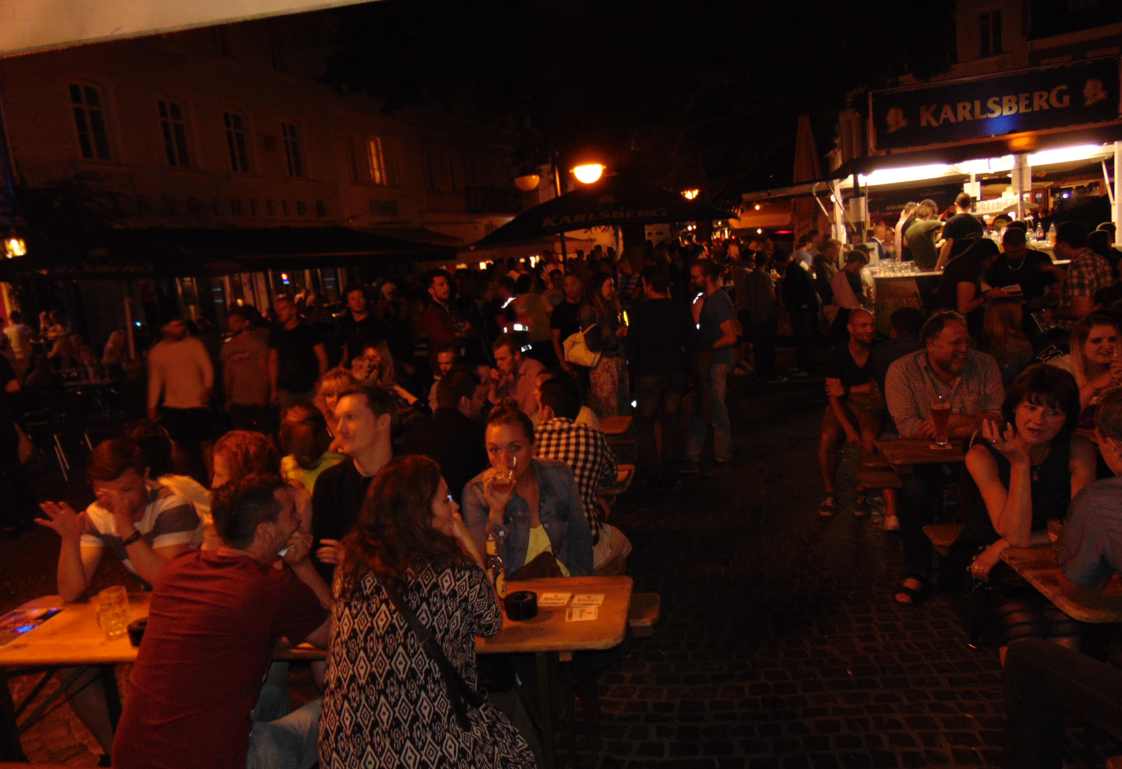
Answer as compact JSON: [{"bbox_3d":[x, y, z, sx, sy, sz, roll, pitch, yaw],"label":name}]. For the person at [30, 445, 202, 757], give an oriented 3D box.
[{"bbox_3d":[-1.677,0.826,3.173,0.620,1.330,0.770,-6,8,6],"label":"person"}]

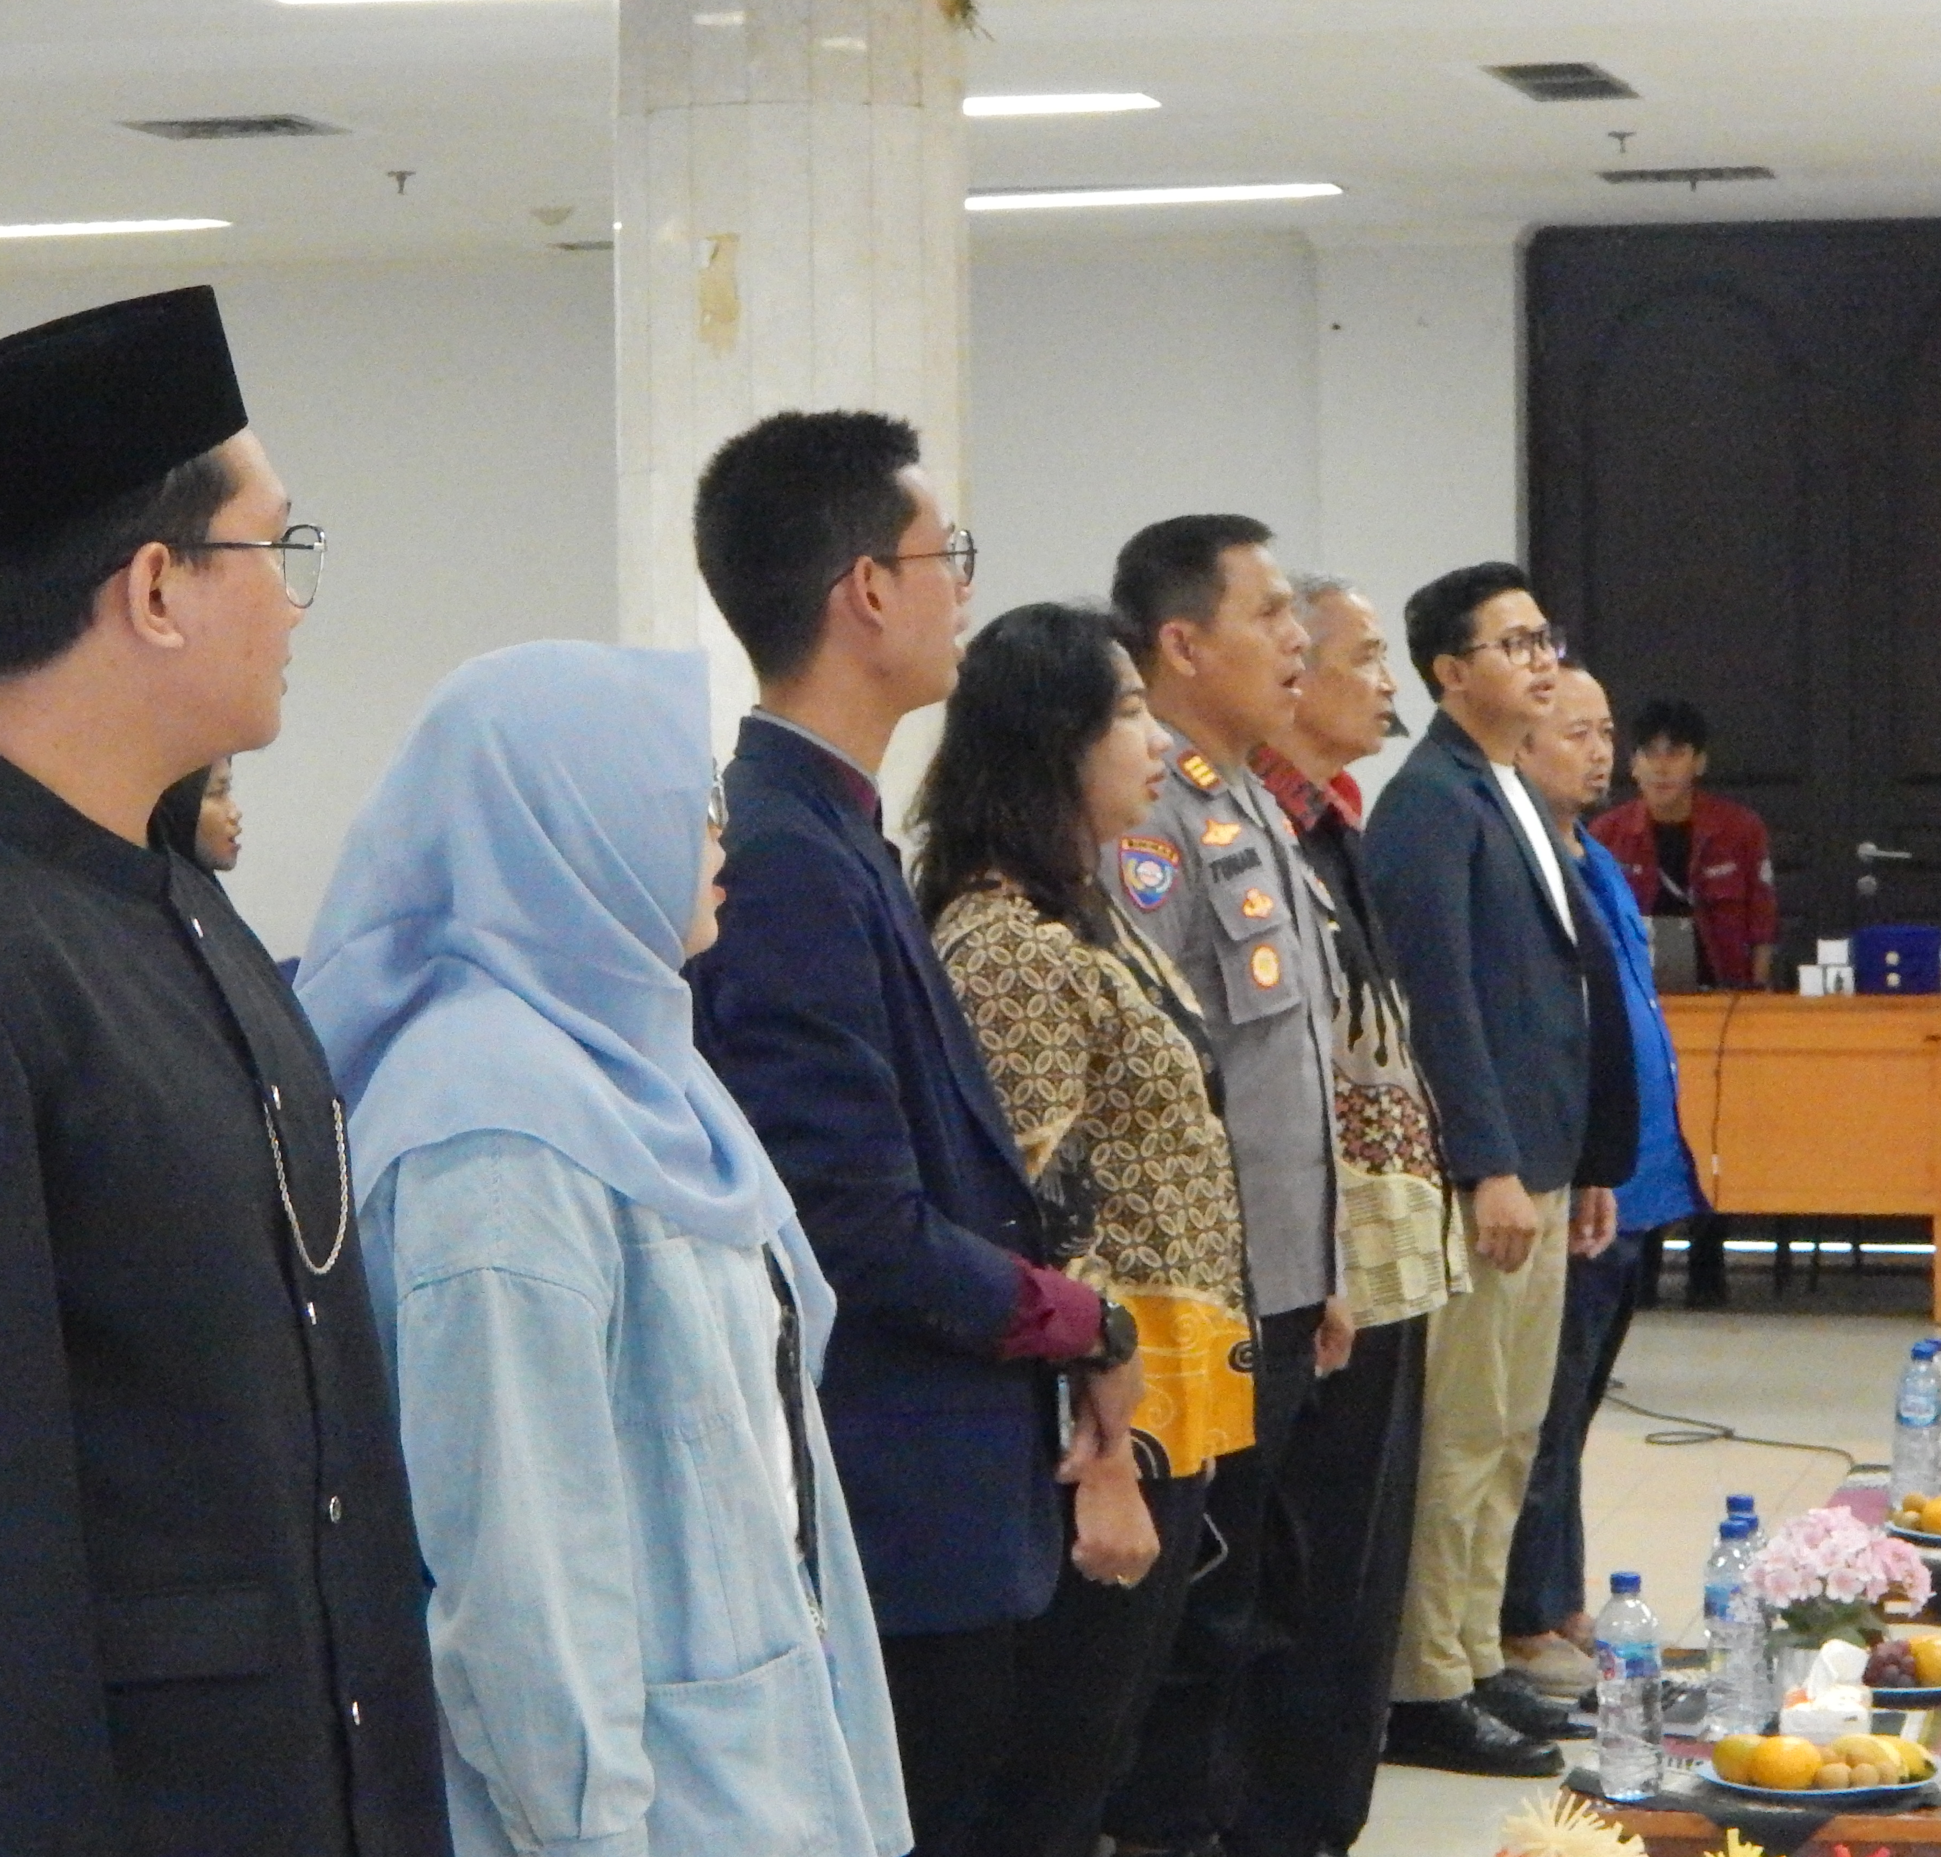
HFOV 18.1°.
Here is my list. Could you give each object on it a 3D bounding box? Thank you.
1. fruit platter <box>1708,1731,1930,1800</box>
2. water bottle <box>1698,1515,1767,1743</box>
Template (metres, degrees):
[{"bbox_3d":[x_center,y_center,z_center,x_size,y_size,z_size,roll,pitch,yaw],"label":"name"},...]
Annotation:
[{"bbox_3d":[0.903,0.873,6.479,0.260,0.076,0.260,0,3,13],"label":"fruit platter"},{"bbox_3d":[0.852,0.781,6.773,0.066,0.232,0.066,0,3,13],"label":"water bottle"}]

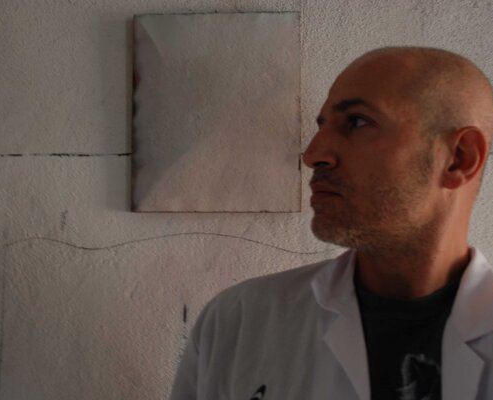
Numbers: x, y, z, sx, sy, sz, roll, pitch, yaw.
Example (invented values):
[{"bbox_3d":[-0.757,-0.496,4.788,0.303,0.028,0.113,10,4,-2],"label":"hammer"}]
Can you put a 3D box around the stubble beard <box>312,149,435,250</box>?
[{"bbox_3d":[0.118,0.003,0.595,0.110,0.115,0.140,7,-5,-18],"label":"stubble beard"}]

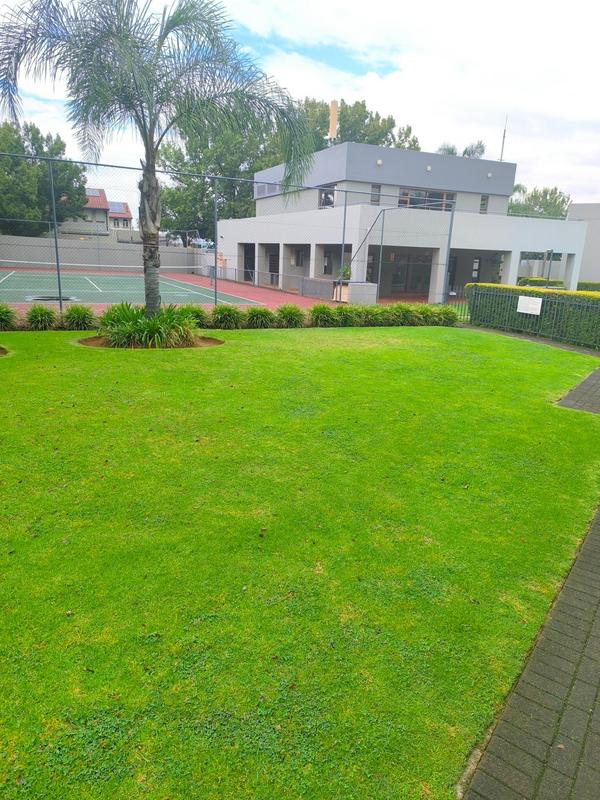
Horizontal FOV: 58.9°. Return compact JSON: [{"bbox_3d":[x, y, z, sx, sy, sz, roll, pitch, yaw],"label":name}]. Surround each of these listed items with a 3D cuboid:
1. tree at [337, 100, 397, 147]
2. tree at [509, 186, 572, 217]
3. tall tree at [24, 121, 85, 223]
[{"bbox_3d":[5.978,-20.800,52.119,6.500,15.270,6.500,4,15,5],"label":"tree"},{"bbox_3d":[15.494,-10.683,35.346,5.000,6.460,4.800,8,16,21],"label":"tree"},{"bbox_3d":[-22.609,-19.795,49.908,7.000,11.220,6.800,-4,16,-23],"label":"tall tree"}]

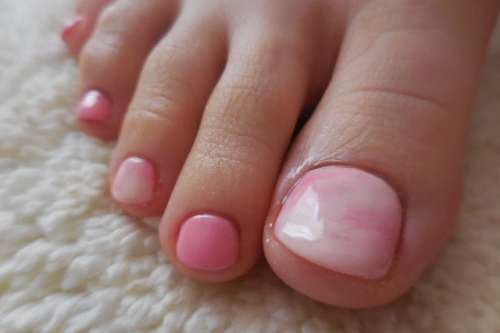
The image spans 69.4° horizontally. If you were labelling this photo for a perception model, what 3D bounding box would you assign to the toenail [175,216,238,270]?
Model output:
[{"bbox_3d":[-0.007,0.013,0.060,0.010,0.003,0.009,1,71,0],"label":"toenail"}]

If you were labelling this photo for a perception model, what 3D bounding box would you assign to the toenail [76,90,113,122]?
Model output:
[{"bbox_3d":[-0.036,-0.014,0.084,0.008,0.002,0.009,-1,63,6],"label":"toenail"}]

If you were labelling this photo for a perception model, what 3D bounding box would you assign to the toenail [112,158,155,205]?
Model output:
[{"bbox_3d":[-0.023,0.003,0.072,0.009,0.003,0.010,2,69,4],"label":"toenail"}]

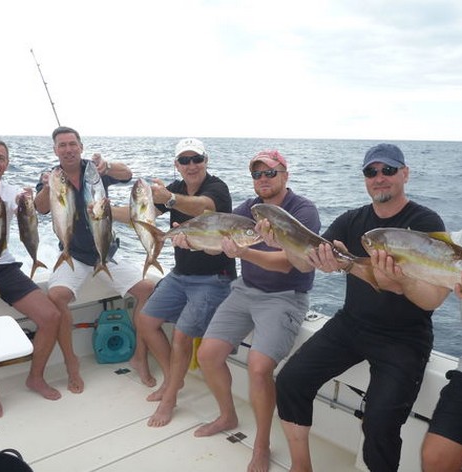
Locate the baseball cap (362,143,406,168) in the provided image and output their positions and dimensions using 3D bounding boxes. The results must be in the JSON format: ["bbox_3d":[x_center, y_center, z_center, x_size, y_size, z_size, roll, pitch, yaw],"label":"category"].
[{"bbox_3d":[0.623,-0.329,2.080,0.175,0.130,0.250,6,9,34],"label":"baseball cap"}]

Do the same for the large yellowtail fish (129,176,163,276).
[{"bbox_3d":[-0.420,-0.042,2.500,0.135,0.480,0.080,-9,10,-7],"label":"large yellowtail fish"}]

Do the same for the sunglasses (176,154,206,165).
[{"bbox_3d":[-0.219,-0.422,2.830,0.148,0.050,0.150,-4,11,2],"label":"sunglasses"}]

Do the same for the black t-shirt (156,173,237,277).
[{"bbox_3d":[-0.199,-0.053,2.860,0.440,0.580,0.320,3,11,11],"label":"black t-shirt"}]

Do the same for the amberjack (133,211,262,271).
[{"bbox_3d":[-0.137,0.015,2.220,0.560,0.170,0.090,3,14,12],"label":"amberjack"}]

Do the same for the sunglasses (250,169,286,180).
[{"bbox_3d":[0.184,-0.302,2.500,0.148,0.050,0.150,7,12,29],"label":"sunglasses"}]

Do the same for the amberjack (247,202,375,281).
[{"bbox_3d":[0.302,0.031,1.840,0.540,0.145,0.095,28,30,15],"label":"amberjack"}]

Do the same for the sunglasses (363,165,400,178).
[{"bbox_3d":[0.616,-0.258,2.070,0.148,0.050,0.150,8,13,33],"label":"sunglasses"}]

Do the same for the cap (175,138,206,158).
[{"bbox_3d":[-0.225,-0.483,2.830,0.175,0.130,0.250,-2,11,2],"label":"cap"}]

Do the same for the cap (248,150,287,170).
[{"bbox_3d":[0.185,-0.373,2.520,0.175,0.130,0.250,7,12,30],"label":"cap"}]

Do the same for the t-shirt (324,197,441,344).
[{"bbox_3d":[0.646,0.140,2.130,0.480,0.570,0.330,6,12,27],"label":"t-shirt"}]

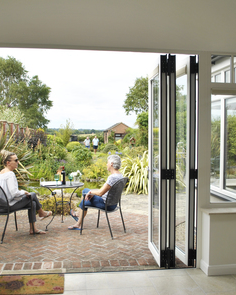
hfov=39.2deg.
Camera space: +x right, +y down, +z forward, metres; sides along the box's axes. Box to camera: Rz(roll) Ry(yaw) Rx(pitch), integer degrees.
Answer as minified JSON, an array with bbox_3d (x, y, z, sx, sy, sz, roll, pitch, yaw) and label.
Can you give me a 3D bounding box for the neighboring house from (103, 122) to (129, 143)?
[{"bbox_3d":[0.108,-1.599,50.559,4.000,3.800,5.200,0,2,-10],"label":"neighboring house"}]

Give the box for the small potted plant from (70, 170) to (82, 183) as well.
[{"bbox_3d":[-0.682,0.479,5.420,0.190,0.210,0.180,0,2,-6],"label":"small potted plant"}]

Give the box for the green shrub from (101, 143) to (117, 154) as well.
[{"bbox_3d":[-0.651,0.163,27.000,1.300,1.050,1.300,0,2,-6],"label":"green shrub"}]

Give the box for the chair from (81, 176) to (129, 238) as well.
[{"bbox_3d":[-0.161,0.879,5.038,0.620,0.880,0.510,1,2,30],"label":"chair"}]

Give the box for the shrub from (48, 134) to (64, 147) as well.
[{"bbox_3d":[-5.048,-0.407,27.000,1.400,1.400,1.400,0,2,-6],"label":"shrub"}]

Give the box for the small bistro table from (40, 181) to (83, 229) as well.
[{"bbox_3d":[-0.900,0.950,5.403,0.710,0.710,0.710,0,2,-6],"label":"small bistro table"}]

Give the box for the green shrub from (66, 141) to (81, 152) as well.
[{"bbox_3d":[-4.026,-0.045,30.000,1.500,1.100,1.500,0,2,-6],"label":"green shrub"}]

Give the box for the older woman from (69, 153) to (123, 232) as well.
[{"bbox_3d":[-0.372,0.714,5.147,0.920,1.200,0.500,1,2,28],"label":"older woman"}]

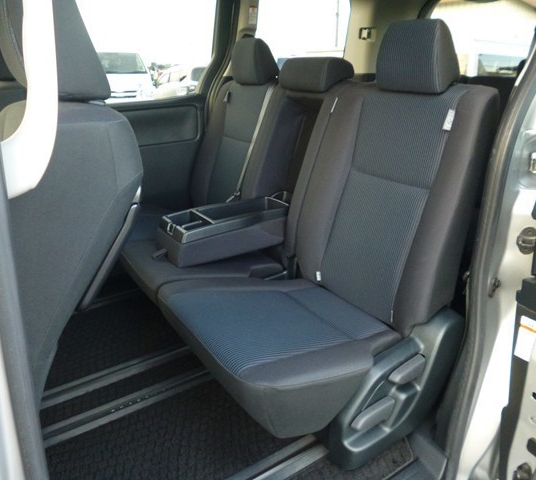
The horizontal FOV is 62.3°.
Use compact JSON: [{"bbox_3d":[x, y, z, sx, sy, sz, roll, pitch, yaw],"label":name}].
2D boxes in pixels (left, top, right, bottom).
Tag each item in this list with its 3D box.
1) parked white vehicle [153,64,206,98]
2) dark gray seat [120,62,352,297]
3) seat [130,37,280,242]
[{"bbox_3d":[-2.579,-5.067,14.591,1.730,1.500,4.350,-8,23,-19],"label":"parked white vehicle"},{"bbox_3d":[-0.109,-0.141,1.570,0.850,0.900,0.415,-13,25,-30],"label":"dark gray seat"},{"bbox_3d":[-0.341,-0.306,1.894,0.850,1.053,0.484,-13,25,-30],"label":"seat"}]

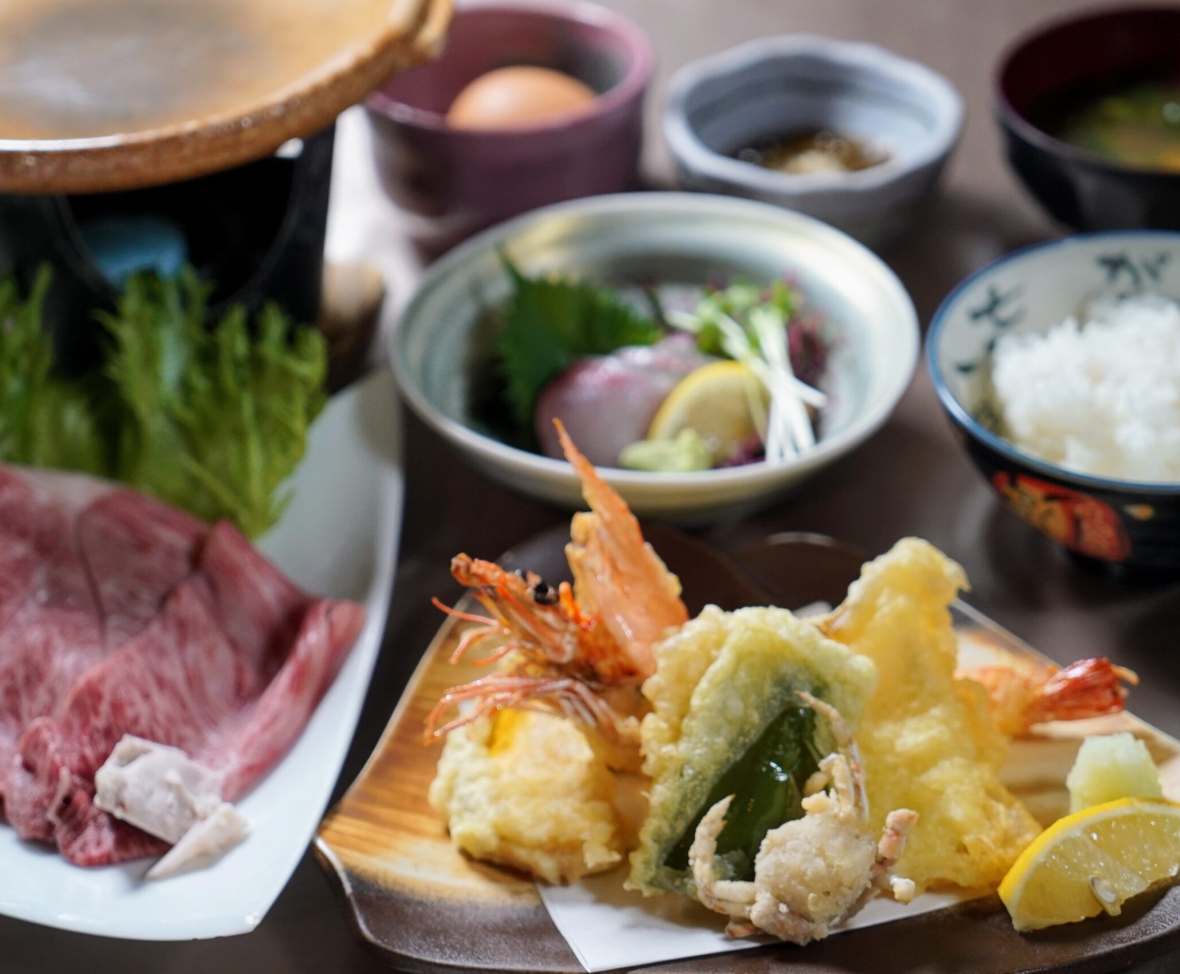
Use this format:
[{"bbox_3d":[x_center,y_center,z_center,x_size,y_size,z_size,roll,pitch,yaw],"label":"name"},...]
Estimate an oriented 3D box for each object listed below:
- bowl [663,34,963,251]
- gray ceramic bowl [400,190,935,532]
[{"bbox_3d":[0.074,-0.106,0.842,0.103,0.045,0.103,-2,38,2],"label":"bowl"},{"bbox_3d":[0.019,-0.027,0.741,0.152,0.049,0.152,-2,38,2],"label":"gray ceramic bowl"}]

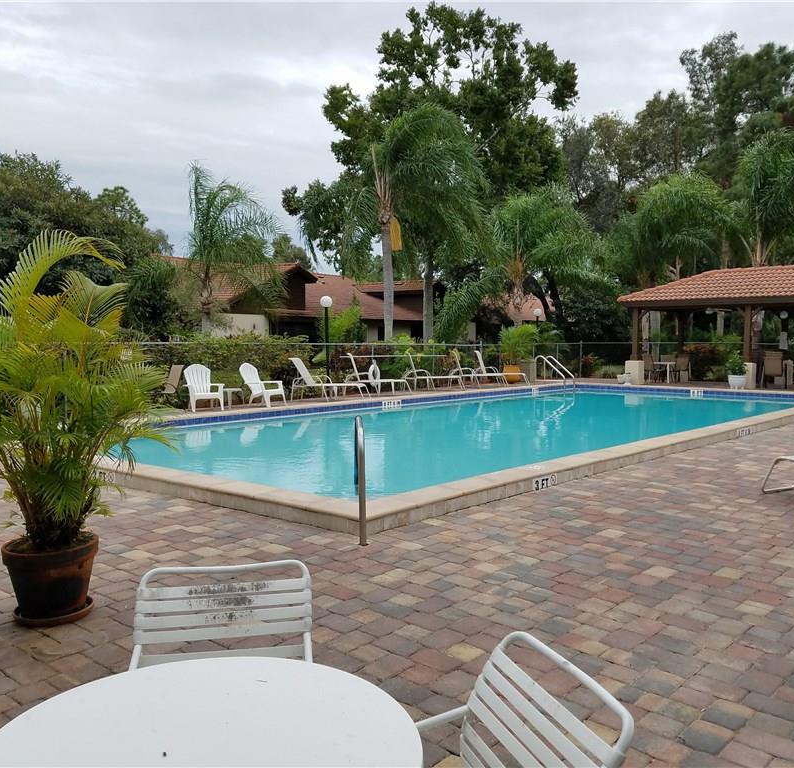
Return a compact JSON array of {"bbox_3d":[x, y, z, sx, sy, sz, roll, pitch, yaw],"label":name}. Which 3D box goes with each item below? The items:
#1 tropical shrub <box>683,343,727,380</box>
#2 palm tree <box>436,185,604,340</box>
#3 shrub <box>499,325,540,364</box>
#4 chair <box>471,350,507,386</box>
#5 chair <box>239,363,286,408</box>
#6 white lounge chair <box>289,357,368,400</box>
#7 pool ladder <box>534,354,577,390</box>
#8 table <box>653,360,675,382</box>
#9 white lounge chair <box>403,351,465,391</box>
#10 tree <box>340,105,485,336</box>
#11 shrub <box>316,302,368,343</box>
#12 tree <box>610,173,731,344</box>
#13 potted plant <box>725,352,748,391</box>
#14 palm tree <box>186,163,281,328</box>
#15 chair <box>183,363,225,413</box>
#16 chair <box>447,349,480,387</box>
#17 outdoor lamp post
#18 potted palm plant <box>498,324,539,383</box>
[{"bbox_3d":[10.663,-0.829,26.569,1.500,1.330,1.200,0,3,22],"label":"tropical shrub"},{"bbox_3d":[4.423,-3.662,27.835,5.800,7.000,5.100,0,3,9],"label":"palm tree"},{"bbox_3d":[3.966,-1.269,24.900,1.280,1.350,1.200,0,3,0],"label":"shrub"},{"bbox_3d":[3.177,-0.441,23.511,1.700,1.000,0.660,0,3,16],"label":"chair"},{"bbox_3d":[-2.873,0.021,16.550,0.800,0.930,0.740,3,5,42],"label":"chair"},{"bbox_3d":[-1.533,-0.107,17.787,1.820,0.970,0.670,0,3,16],"label":"white lounge chair"},{"bbox_3d":[4.935,-0.333,24.100,1.050,1.080,0.560,3,5,42],"label":"pool ladder"},{"bbox_3d":[8.692,-0.413,24.984,0.860,0.690,0.860,0,3,19],"label":"table"},{"bbox_3d":[1.048,-0.332,21.500,1.750,1.040,0.660,-1,3,-10],"label":"white lounge chair"},{"bbox_3d":[0.550,-4.690,26.081,4.800,9.300,4.500,-1,3,1],"label":"tree"},{"bbox_3d":[-1.630,-1.194,23.000,1.450,2.550,1.400,0,3,0],"label":"shrub"},{"bbox_3d":[10.275,-4.128,29.000,4.400,7.700,4.400,0,3,0],"label":"tree"},{"bbox_3d":[9.053,-0.361,20.497,0.580,1.000,0.580,1,3,24],"label":"potted plant"},{"bbox_3d":[-4.677,-3.081,22.000,2.800,6.500,2.800,0,3,0],"label":"palm tree"},{"bbox_3d":[-3.845,0.057,15.363,0.710,0.920,0.760,-2,3,-34],"label":"chair"},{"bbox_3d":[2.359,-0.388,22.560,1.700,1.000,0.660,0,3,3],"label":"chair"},{"bbox_3d":[-1.787,-0.960,19.500,0.310,2.540,0.310,0,3,0],"label":"outdoor lamp post"},{"bbox_3d":[4.063,-1.056,25.953,1.300,1.980,1.250,0,3,9],"label":"potted palm plant"}]

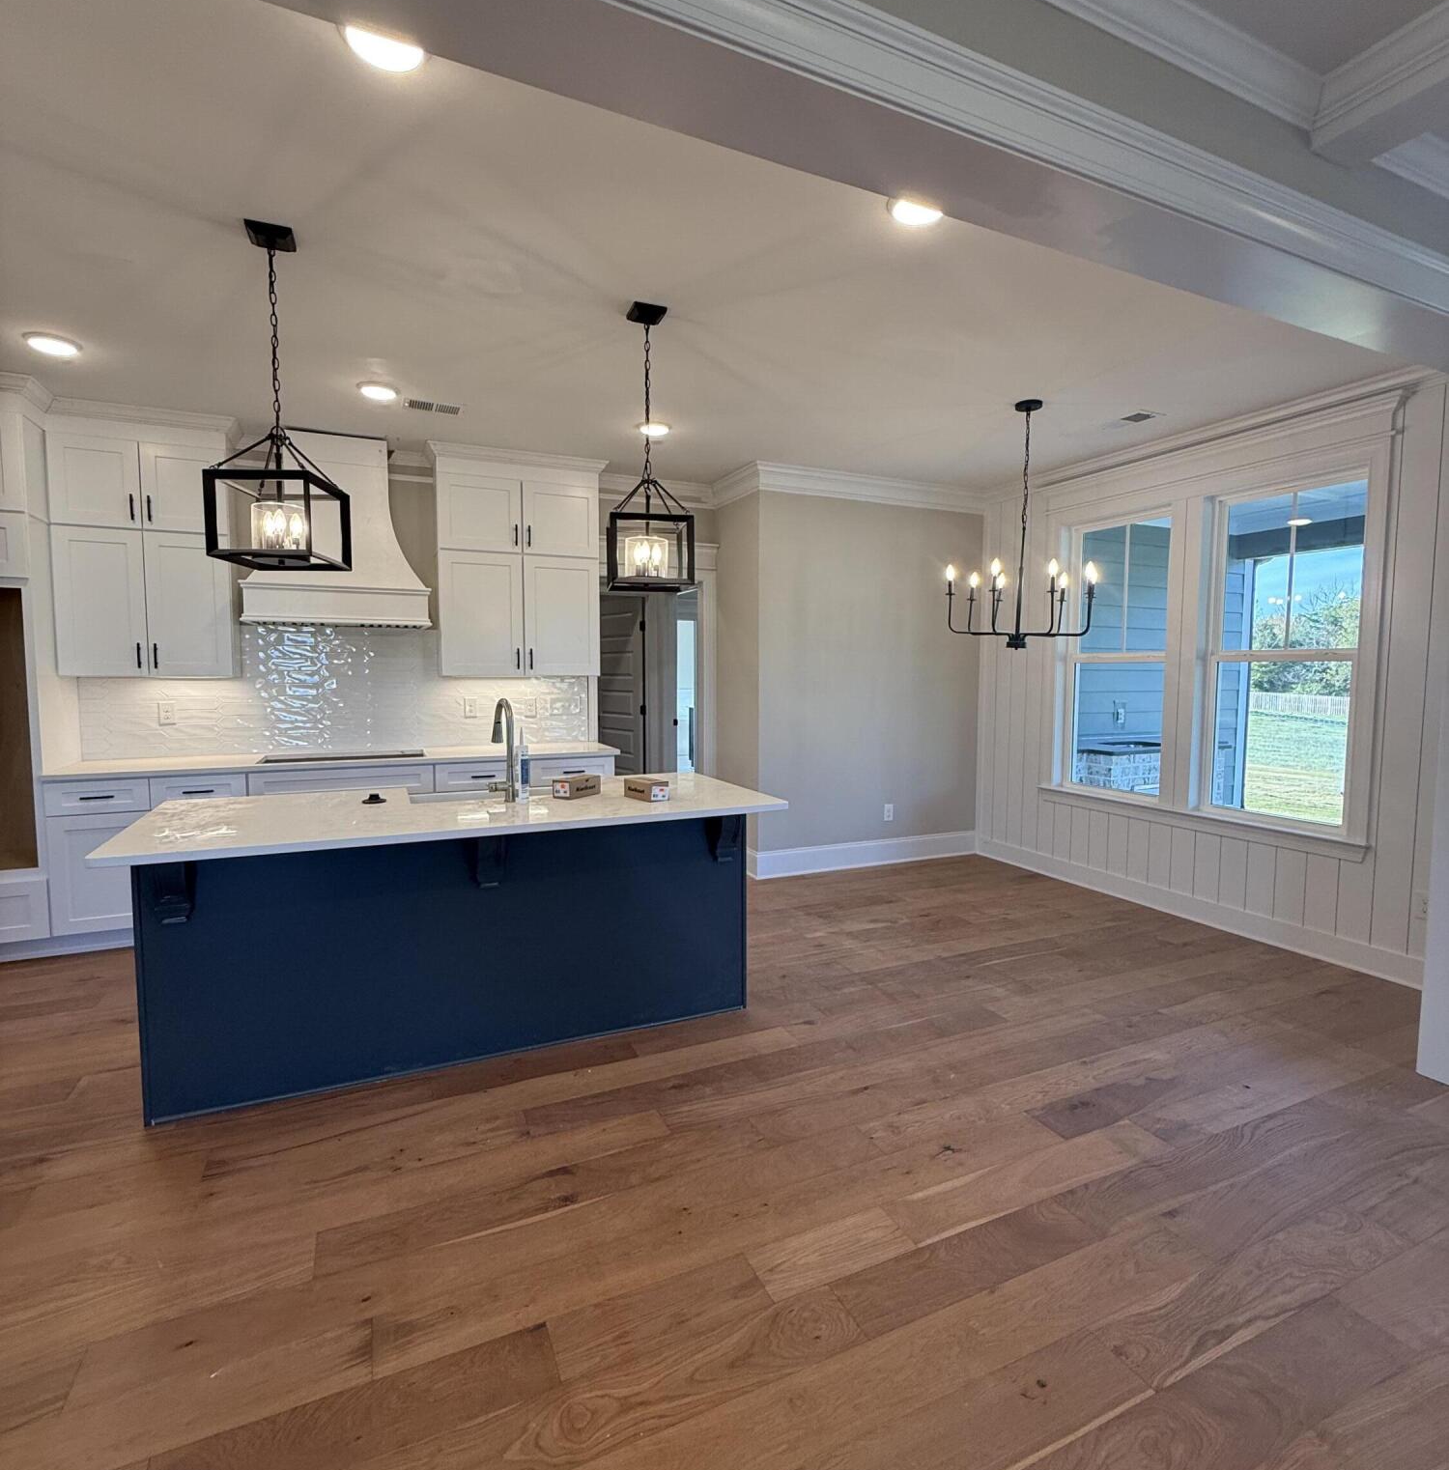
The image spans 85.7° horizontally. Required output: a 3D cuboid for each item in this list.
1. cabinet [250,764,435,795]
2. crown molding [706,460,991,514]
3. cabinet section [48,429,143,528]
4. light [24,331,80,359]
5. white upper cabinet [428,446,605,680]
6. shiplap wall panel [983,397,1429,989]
[{"bbox_3d":[-2.216,0.594,4.616,0.928,0.878,0.604,-2,5,-25],"label":"cabinet"},{"bbox_3d":[0.942,-1.721,5.719,1.960,0.145,0.775,-2,5,-25],"label":"crown molding"},{"bbox_3d":[-3.283,-1.302,4.144,0.375,0.445,0.310,-2,5,-25],"label":"cabinet section"},{"bbox_3d":[-2.748,-1.592,3.201,0.190,0.022,0.190,-2,5,-25],"label":"light"},{"bbox_3d":[-1.308,-1.055,4.992,1.065,1.367,0.375,-2,5,-25],"label":"white upper cabinet"},{"bbox_3d":[2.587,-0.278,4.612,0.090,2.650,3.020,-2,5,-25],"label":"shiplap wall panel"}]

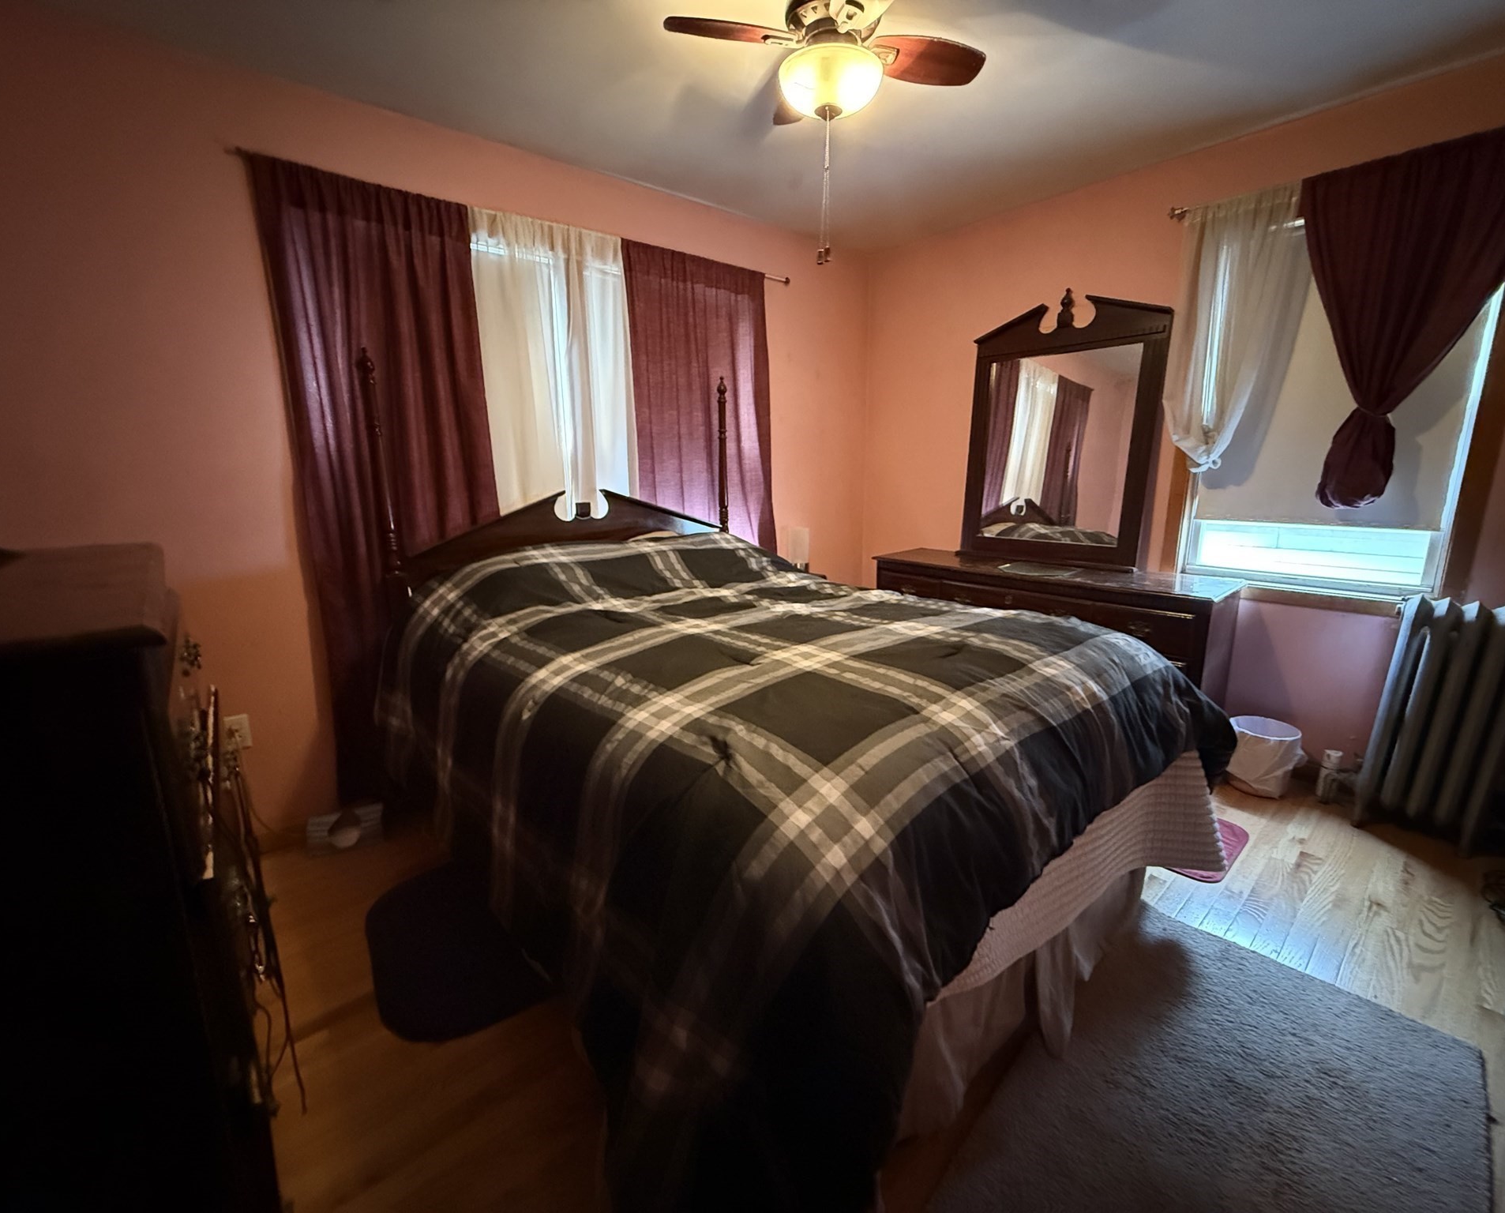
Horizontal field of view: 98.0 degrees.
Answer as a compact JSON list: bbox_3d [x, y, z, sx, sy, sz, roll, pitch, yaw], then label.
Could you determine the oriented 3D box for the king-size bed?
[{"bbox_3d":[-0.018,0.030,1.963,1.640,1.654,2.150,-11,16,-39],"label":"king-size bed"}]

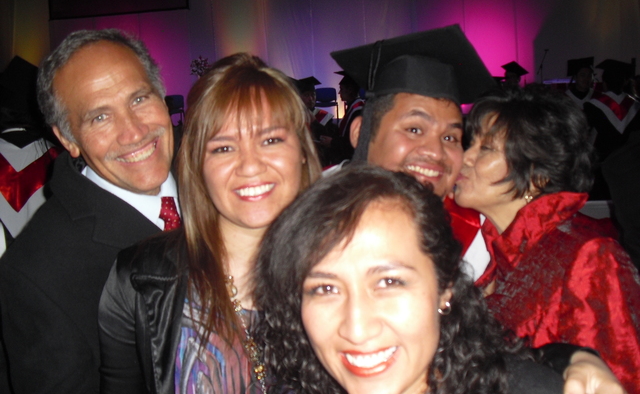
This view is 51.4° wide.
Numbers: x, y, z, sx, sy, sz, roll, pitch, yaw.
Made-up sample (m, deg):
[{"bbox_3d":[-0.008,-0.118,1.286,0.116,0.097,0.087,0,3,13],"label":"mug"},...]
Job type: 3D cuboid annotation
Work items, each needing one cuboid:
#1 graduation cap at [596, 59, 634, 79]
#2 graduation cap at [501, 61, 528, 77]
[{"bbox_3d":[2.573,-1.081,5.815,0.242,0.115,0.242,12,-5,1],"label":"graduation cap"},{"bbox_3d":[2.336,-1.480,8.025,0.245,0.115,0.245,31,-16,-19],"label":"graduation cap"}]

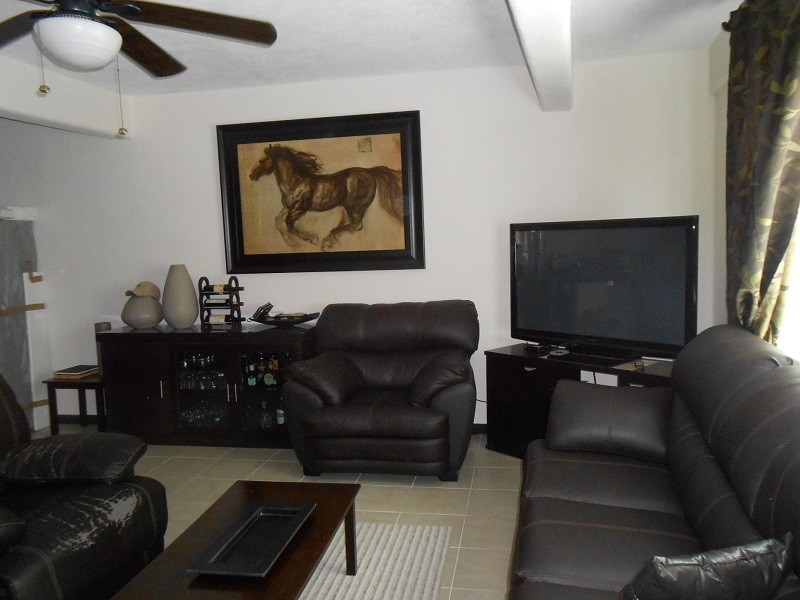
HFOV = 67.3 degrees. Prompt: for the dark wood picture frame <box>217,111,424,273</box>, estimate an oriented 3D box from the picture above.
[{"bbox_3d":[-0.585,-0.758,4.370,1.527,1.105,0.040,-1,4,11],"label":"dark wood picture frame"}]

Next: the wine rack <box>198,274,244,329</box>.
[{"bbox_3d":[-1.269,0.026,4.254,0.256,0.386,0.112,-1,4,11],"label":"wine rack"}]

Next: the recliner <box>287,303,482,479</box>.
[{"bbox_3d":[-0.072,0.532,3.890,1.181,0.990,0.871,-1,4,11],"label":"recliner"}]

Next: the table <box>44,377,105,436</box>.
[{"bbox_3d":[-2.381,0.815,4.678,0.521,0.446,0.376,-1,4,11],"label":"table"}]

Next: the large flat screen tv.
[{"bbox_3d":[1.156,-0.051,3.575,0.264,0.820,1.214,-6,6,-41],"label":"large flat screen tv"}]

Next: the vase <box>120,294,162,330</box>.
[{"bbox_3d":[-1.960,0.072,4.575,0.301,0.287,0.297,-1,4,11],"label":"vase"}]

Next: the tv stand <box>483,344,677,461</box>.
[{"bbox_3d":[1.195,0.683,3.618,0.409,0.653,1.412,-6,6,-41],"label":"tv stand"}]

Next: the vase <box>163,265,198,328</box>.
[{"bbox_3d":[-1.647,-0.029,4.504,0.255,0.480,0.255,-1,4,11],"label":"vase"}]

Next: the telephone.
[{"bbox_3d":[-1.005,0.095,4.346,0.139,0.132,0.079,-3,5,-14],"label":"telephone"}]

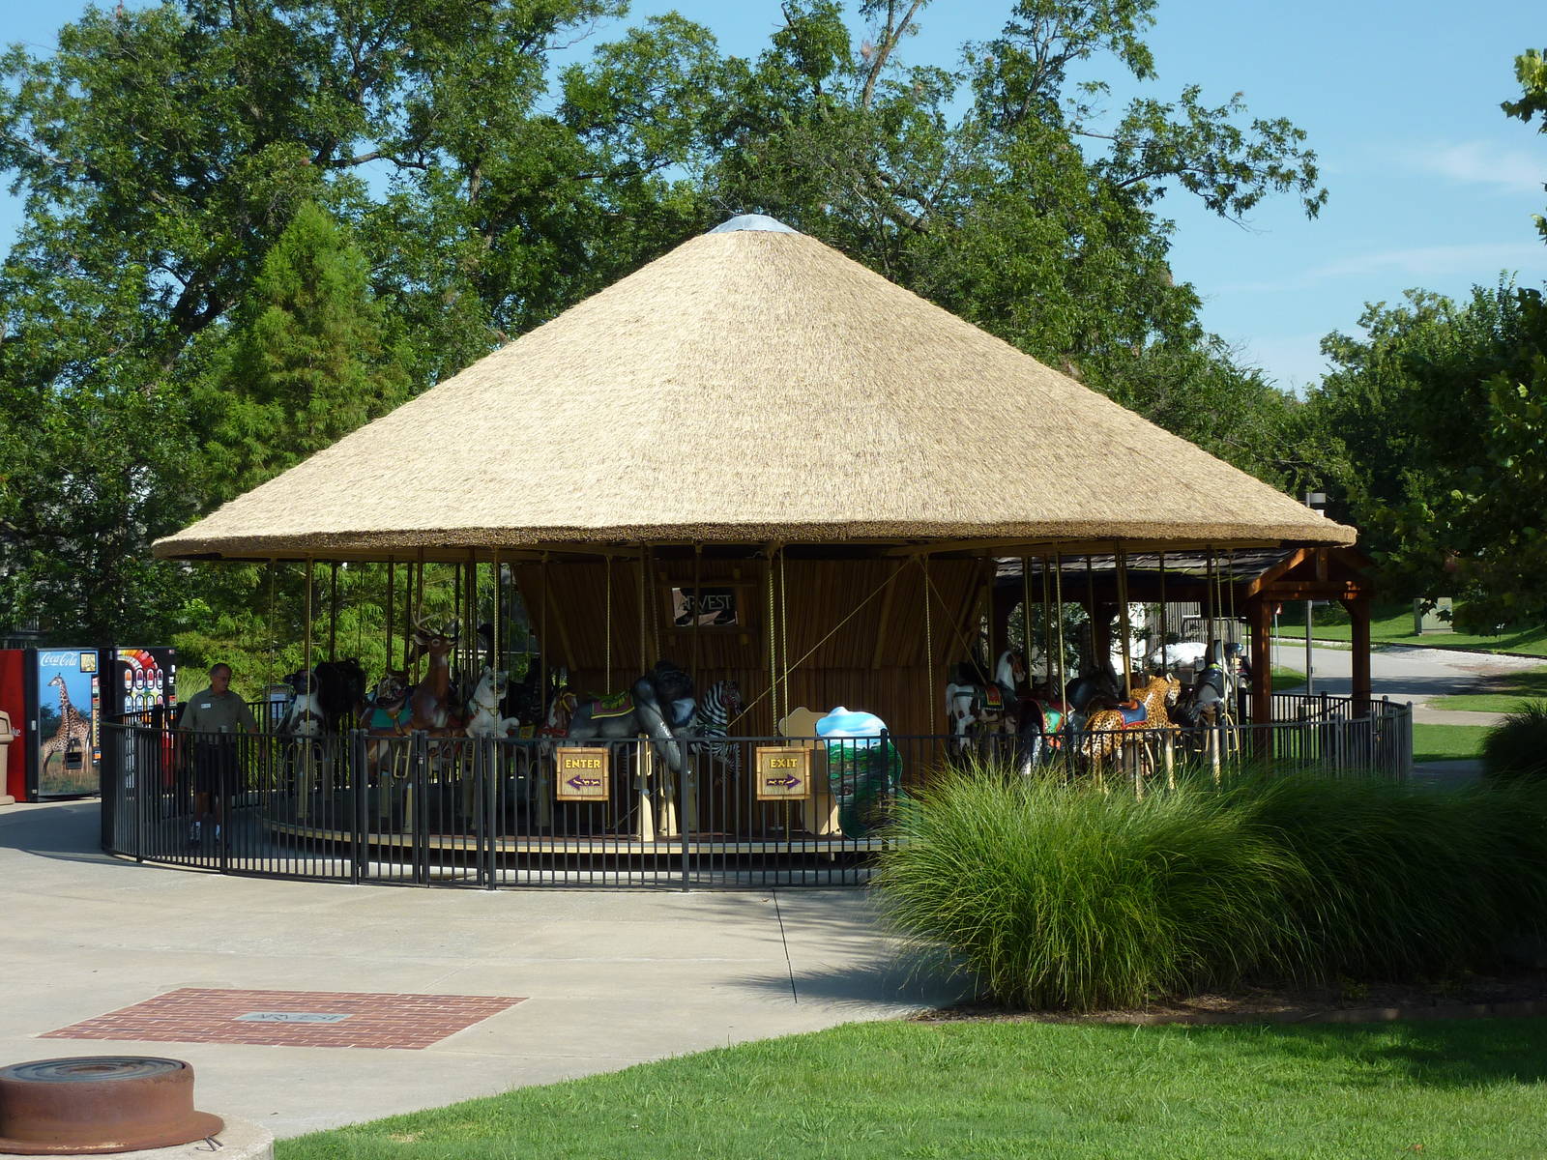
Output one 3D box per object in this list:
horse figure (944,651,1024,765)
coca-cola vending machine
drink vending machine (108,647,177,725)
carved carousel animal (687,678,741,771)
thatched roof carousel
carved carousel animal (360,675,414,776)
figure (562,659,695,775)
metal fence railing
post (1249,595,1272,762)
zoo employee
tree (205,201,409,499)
[{"bbox_3d":[2.100,1.242,26.186,0.370,1.060,1.080,-1,-1,41],"label":"horse figure"},{"bbox_3d":[-9.267,1.833,33.743,0.850,1.920,0.970,-1,-1,38],"label":"coca-cola vending machine"},{"bbox_3d":[-8.521,1.839,34.683,0.850,1.920,0.970,-1,-1,38],"label":"drink vending machine"},{"bbox_3d":[-0.866,1.391,24.384,1.150,0.950,0.380,-1,-1,10],"label":"carved carousel animal"},{"bbox_3d":[-0.194,-0.644,28.414,12.820,6.580,12.820,0,-1,0],"label":"thatched roof carousel"},{"bbox_3d":[-3.747,1.390,25.584,0.480,0.980,1.150,0,-1,-37],"label":"carved carousel animal"},{"bbox_3d":[-1.297,1.232,23.686,1.120,1.030,0.600,-1,-1,13],"label":"figure"},{"bbox_3d":[-0.172,2.000,28.379,13.700,1.290,13.700,0,-1,0],"label":"metal fence railing"},{"bbox_3d":[5.849,1.407,31.474,0.190,2.450,0.190,0,-1,-35],"label":"post"},{"bbox_3d":[-5.587,1.752,26.503,0.680,1.830,0.420,0,-1,-21],"label":"zoo employee"},{"bbox_3d":[-7.064,-1.443,40.023,4.200,8.600,4.200,0,-1,0],"label":"tree"}]

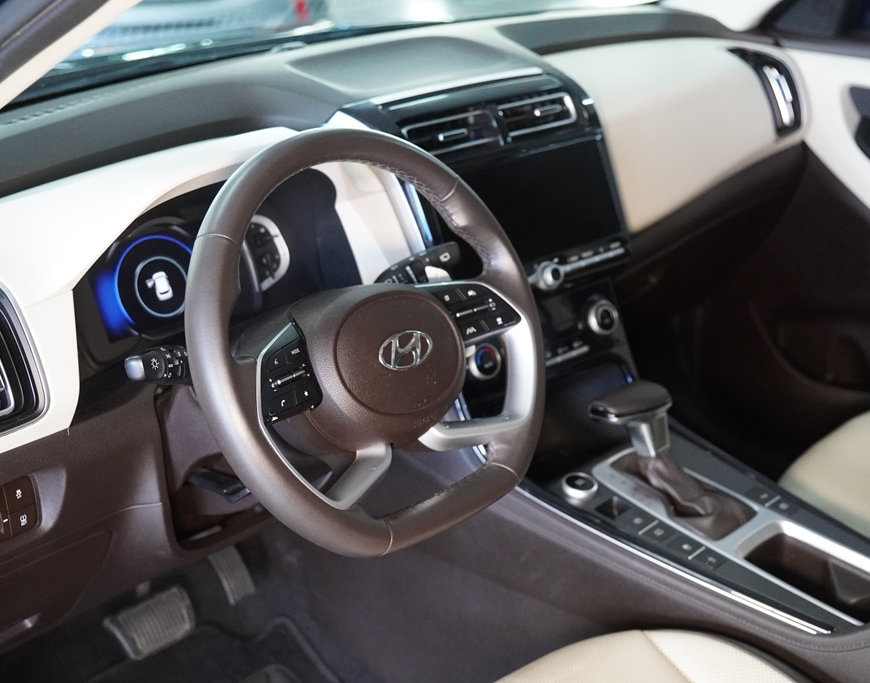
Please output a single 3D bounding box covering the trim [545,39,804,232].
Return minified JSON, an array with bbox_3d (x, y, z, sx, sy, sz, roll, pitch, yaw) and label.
[{"bbox_3d":[0.348,-0.300,1.717,0.150,0.200,0.540,18,28,38],"label":"trim"}]

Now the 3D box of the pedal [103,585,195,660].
[{"bbox_3d":[-0.347,0.341,1.543,0.105,0.060,0.033,-22,-12,-44],"label":"pedal"}]

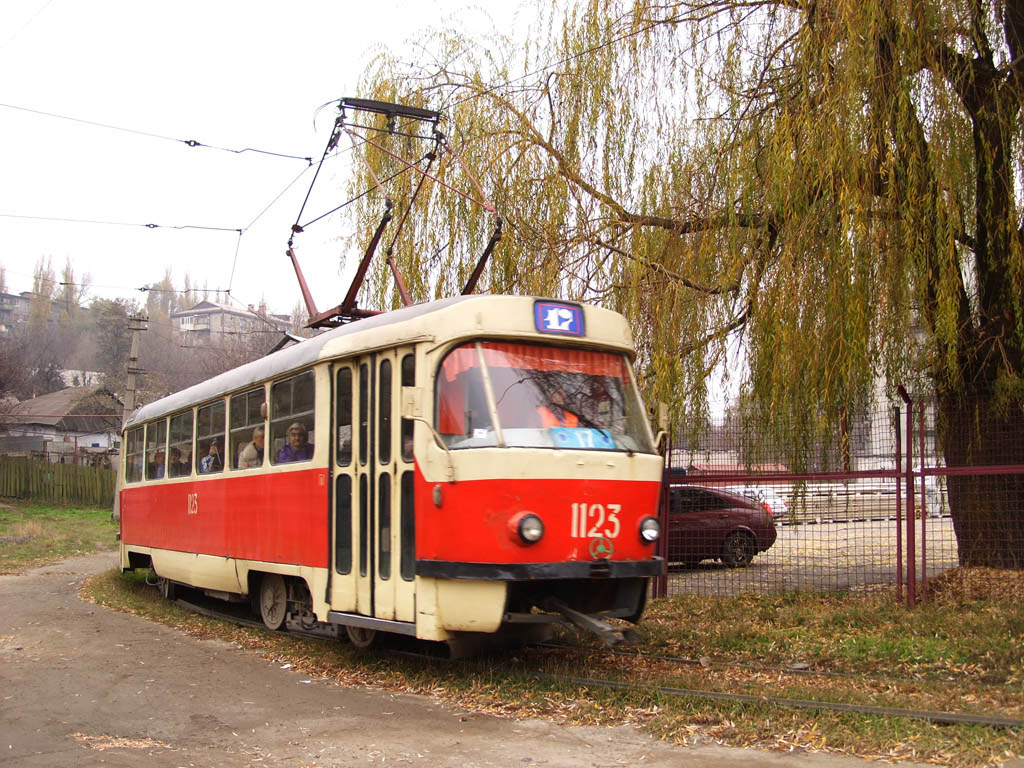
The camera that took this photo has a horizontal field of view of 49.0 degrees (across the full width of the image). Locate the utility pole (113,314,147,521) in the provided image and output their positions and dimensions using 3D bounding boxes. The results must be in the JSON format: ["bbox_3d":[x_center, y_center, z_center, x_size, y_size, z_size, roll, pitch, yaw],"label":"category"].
[{"bbox_3d":[-15.680,1.350,46.000,0.800,8.400,0.450,3,-8,-16],"label":"utility pole"}]

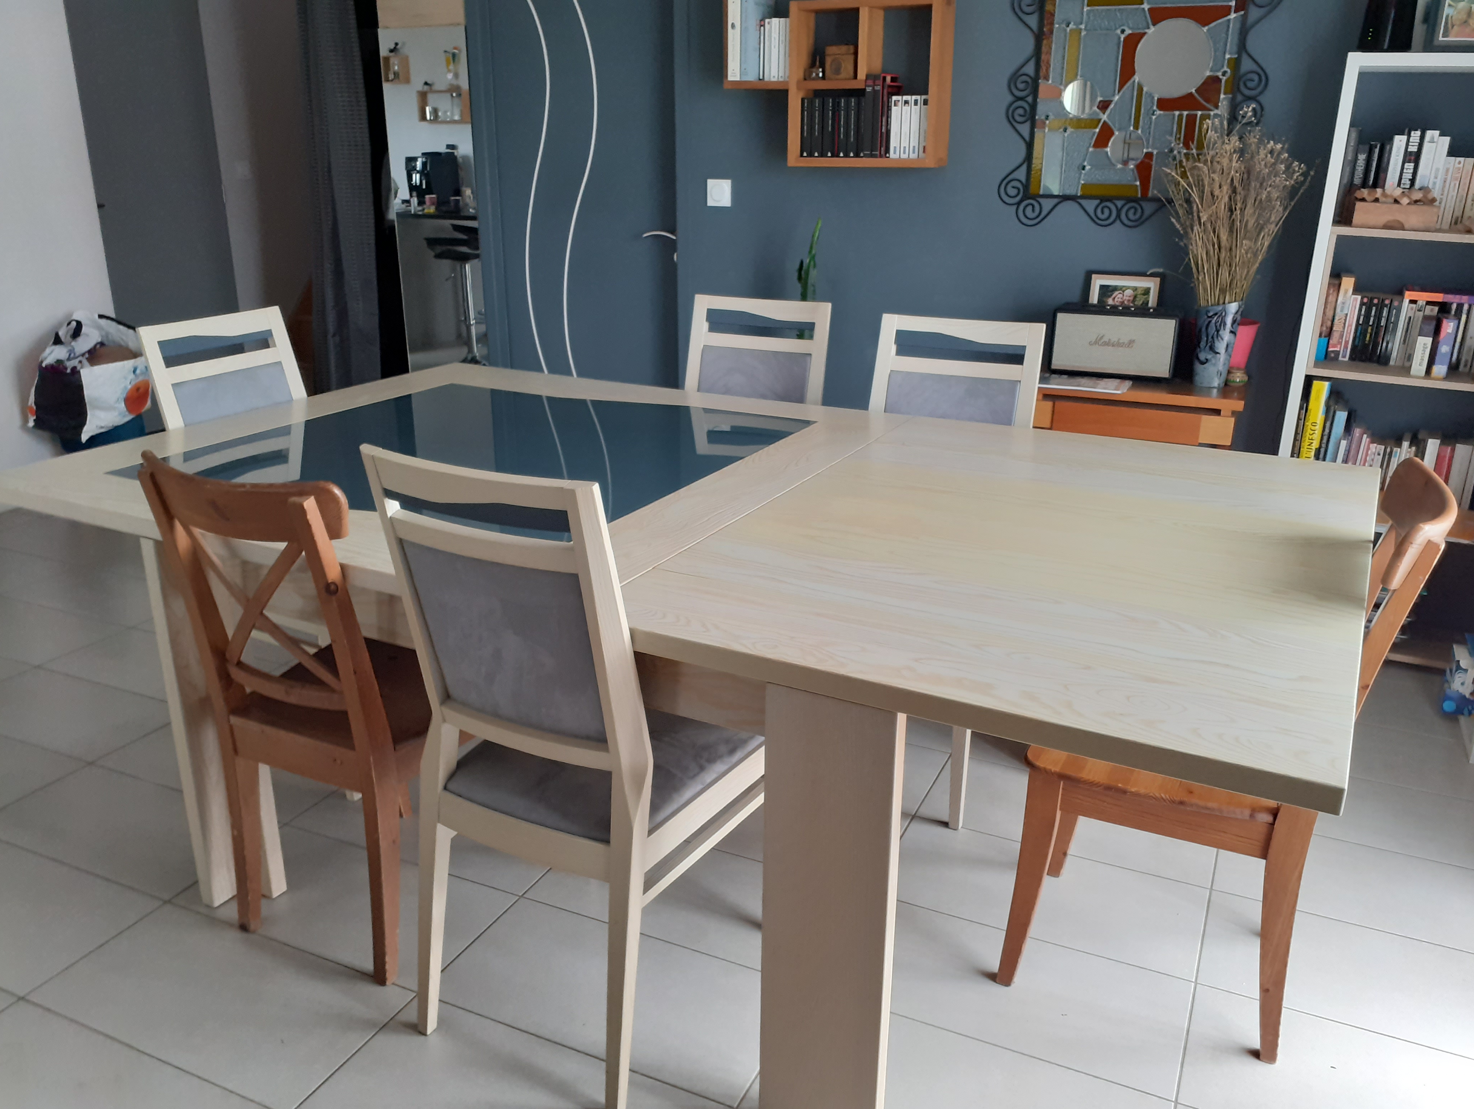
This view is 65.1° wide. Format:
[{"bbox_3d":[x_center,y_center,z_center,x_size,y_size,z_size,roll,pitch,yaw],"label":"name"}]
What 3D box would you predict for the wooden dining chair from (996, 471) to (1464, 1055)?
[{"bbox_3d":[0.764,0.292,1.901,0.535,0.908,0.435,9,21,24],"label":"wooden dining chair"}]

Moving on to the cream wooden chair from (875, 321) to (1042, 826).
[{"bbox_3d":[0.404,0.009,2.623,0.445,0.995,0.570,9,21,23],"label":"cream wooden chair"}]

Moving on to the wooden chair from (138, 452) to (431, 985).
[{"bbox_3d":[-0.642,0.234,2.087,0.430,0.910,0.520,10,21,25],"label":"wooden chair"}]

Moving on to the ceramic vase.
[{"bbox_3d":[1.362,-0.599,3.287,0.124,0.232,0.120,9,21,24],"label":"ceramic vase"}]

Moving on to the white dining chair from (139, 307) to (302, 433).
[{"bbox_3d":[-0.998,-0.037,2.721,0.580,0.985,0.455,9,21,24],"label":"white dining chair"}]

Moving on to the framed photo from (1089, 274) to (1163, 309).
[{"bbox_3d":[1.188,-0.728,3.577,0.230,0.283,0.035,9,21,24],"label":"framed photo"}]

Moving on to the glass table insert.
[{"bbox_3d":[-0.524,-0.237,2.494,1.050,0.010,1.020,9,21,23],"label":"glass table insert"}]

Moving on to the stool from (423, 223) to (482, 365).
[{"bbox_3d":[-1.762,-1.669,7.618,0.480,0.870,0.450,3,19,9],"label":"stool"}]

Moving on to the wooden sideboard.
[{"bbox_3d":[1.186,-0.170,3.524,0.600,0.733,0.435,9,21,24],"label":"wooden sideboard"}]

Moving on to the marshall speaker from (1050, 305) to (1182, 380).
[{"bbox_3d":[1.146,-0.647,3.474,0.350,0.195,0.185,8,21,22],"label":"marshall speaker"}]

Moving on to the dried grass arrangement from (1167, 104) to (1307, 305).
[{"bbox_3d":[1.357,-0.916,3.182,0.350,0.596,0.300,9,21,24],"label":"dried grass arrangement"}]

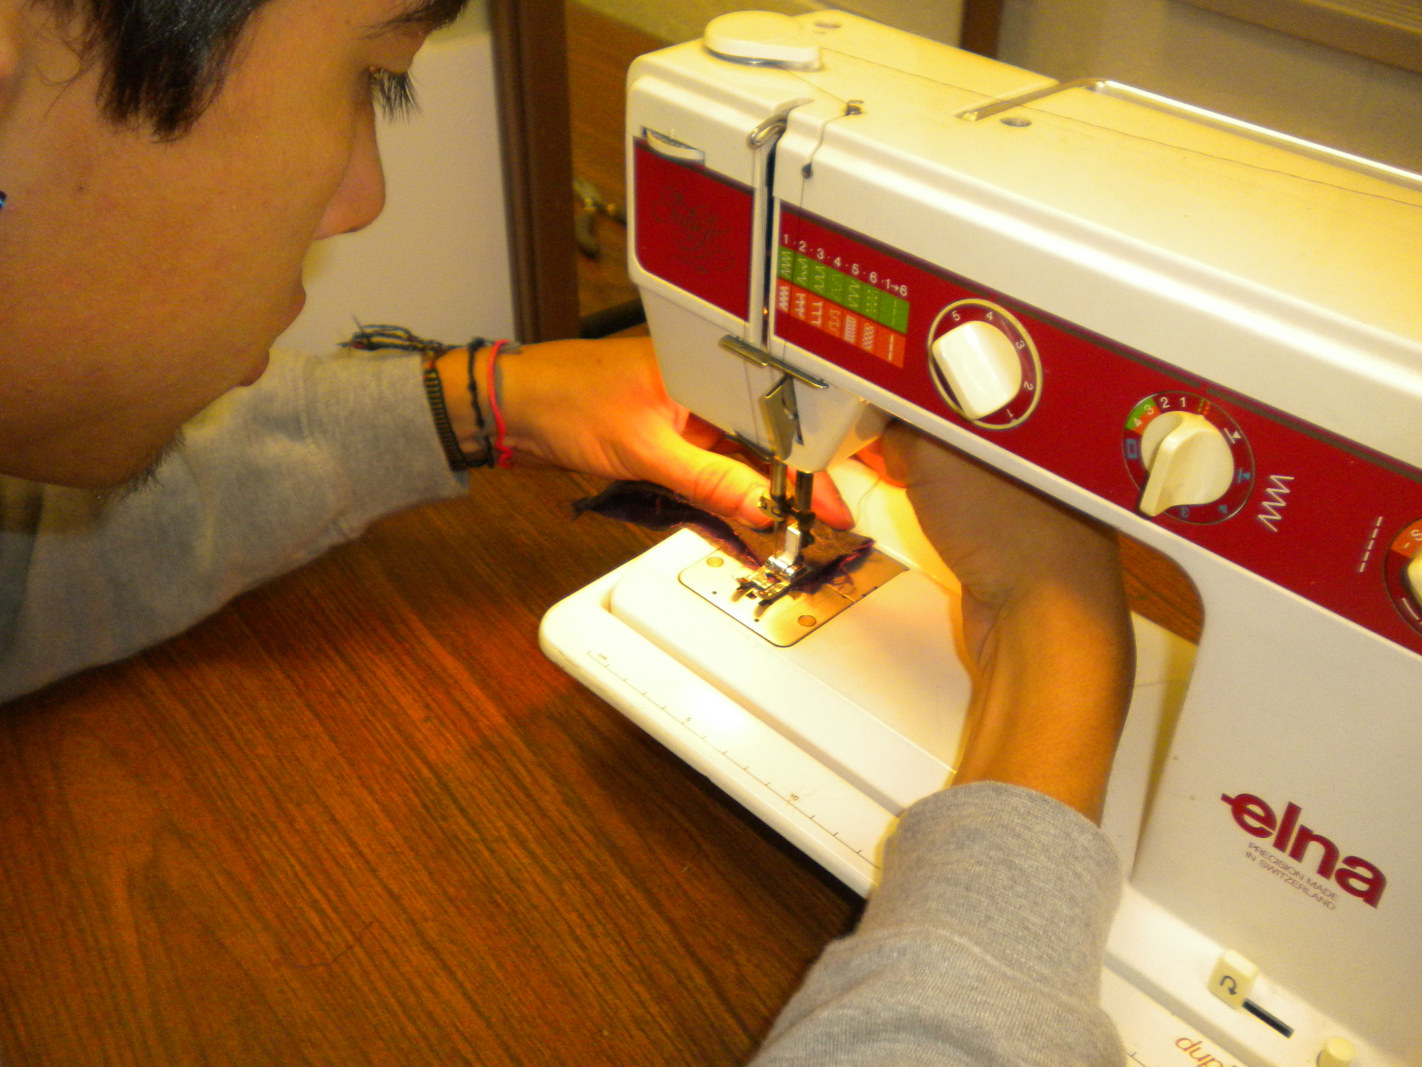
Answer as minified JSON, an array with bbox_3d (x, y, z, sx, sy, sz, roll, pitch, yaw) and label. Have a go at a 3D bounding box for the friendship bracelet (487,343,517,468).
[{"bbox_3d":[-0.089,-0.055,0.613,0.010,0.052,0.061,-3,37,5],"label":"friendship bracelet"}]

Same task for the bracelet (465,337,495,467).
[{"bbox_3d":[-0.097,-0.056,0.615,0.010,0.052,0.061,-3,37,5],"label":"bracelet"}]

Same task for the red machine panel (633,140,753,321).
[{"bbox_3d":[-0.005,-0.098,0.460,0.006,0.046,0.054,-30,47,-35],"label":"red machine panel"}]

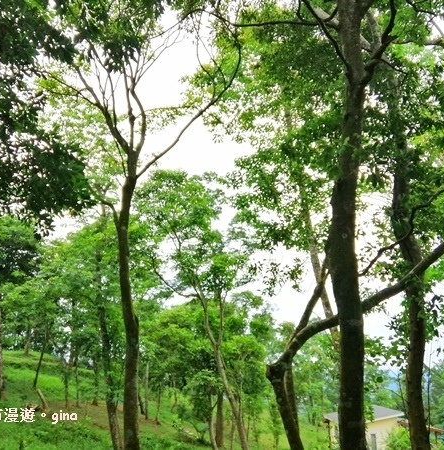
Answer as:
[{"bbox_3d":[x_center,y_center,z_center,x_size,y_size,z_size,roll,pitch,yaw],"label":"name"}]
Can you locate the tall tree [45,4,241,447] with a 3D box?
[{"bbox_3d":[-1.550,-0.420,8.000,3.800,8.500,3.500,0,-17,0],"label":"tall tree"}]

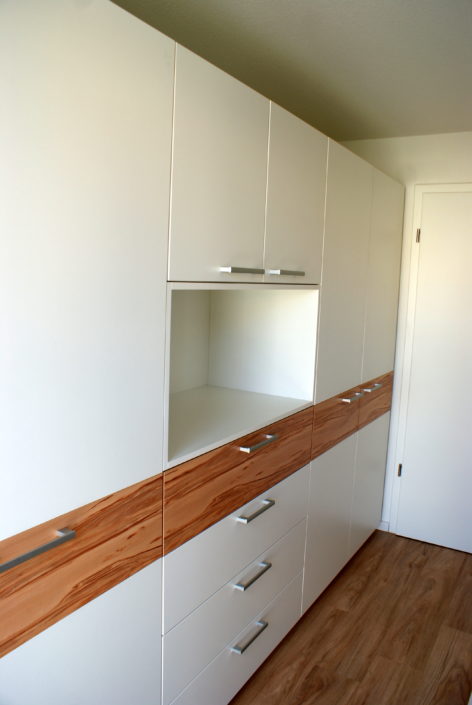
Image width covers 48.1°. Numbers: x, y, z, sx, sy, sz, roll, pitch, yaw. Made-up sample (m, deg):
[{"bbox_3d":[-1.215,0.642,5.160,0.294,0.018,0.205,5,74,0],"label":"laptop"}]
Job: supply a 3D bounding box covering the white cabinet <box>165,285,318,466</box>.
[{"bbox_3d":[-0.163,-0.007,1.991,0.576,0.519,0.985,7,9,32],"label":"white cabinet"}]

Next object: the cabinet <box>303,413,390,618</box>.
[{"bbox_3d":[0.390,0.756,3.019,0.576,0.724,1.185,7,9,32],"label":"cabinet"}]

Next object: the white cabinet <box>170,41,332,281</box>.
[{"bbox_3d":[-0.143,-0.557,1.916,0.576,0.590,0.985,7,9,32],"label":"white cabinet"}]

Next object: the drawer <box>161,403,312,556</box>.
[{"bbox_3d":[-0.164,0.377,2.036,0.547,0.254,0.985,7,9,32],"label":"drawer"}]

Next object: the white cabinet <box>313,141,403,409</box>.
[{"bbox_3d":[0.431,-0.403,2.860,0.576,1.110,1.185,7,9,32],"label":"white cabinet"}]

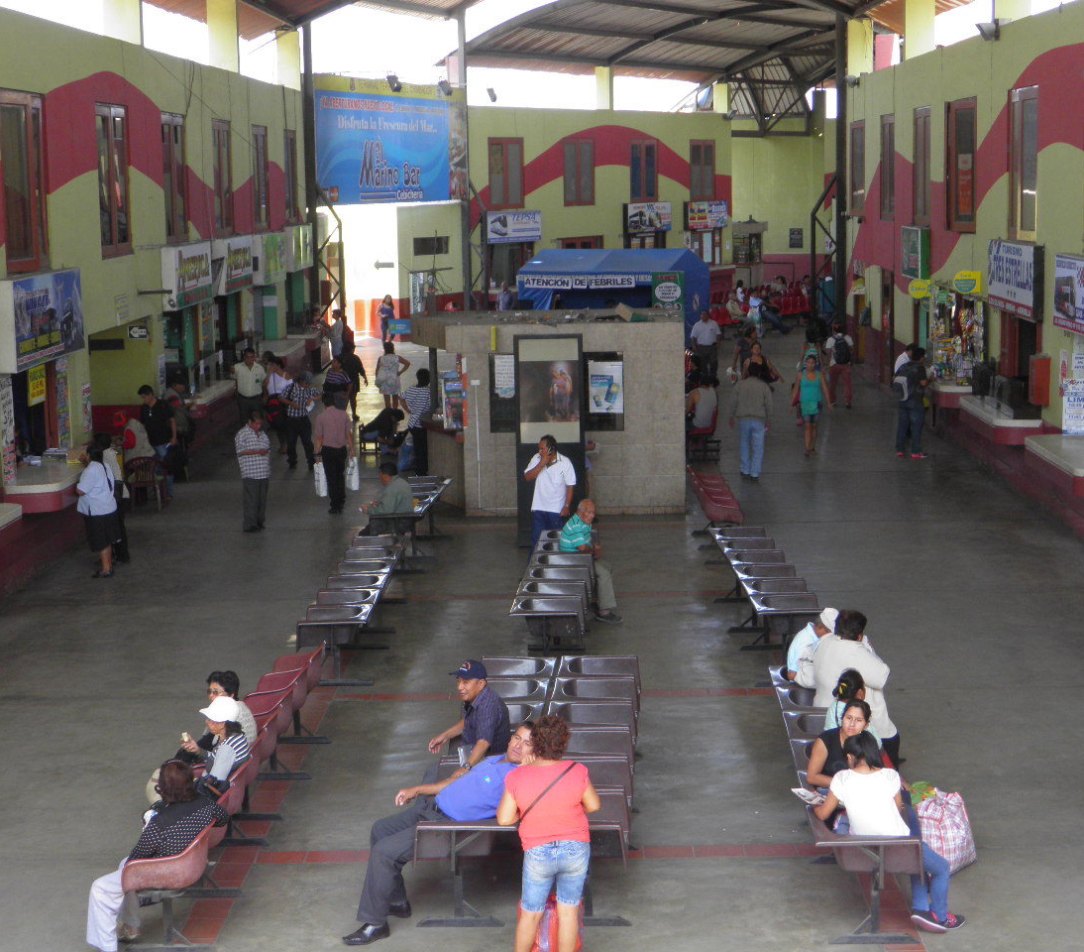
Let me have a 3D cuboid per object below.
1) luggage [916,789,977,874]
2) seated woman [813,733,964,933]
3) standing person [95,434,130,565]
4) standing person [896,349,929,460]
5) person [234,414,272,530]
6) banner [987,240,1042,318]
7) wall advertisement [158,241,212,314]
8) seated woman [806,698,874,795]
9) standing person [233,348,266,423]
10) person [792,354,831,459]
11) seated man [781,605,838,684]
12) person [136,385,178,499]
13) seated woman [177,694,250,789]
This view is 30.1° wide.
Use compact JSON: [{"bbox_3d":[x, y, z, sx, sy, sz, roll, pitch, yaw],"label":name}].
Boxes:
[{"bbox_3d":[2.610,2.244,12.998,0.390,0.510,0.350,4,10,31],"label":"luggage"},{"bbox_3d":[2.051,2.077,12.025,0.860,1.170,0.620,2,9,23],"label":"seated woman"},{"bbox_3d":[-5.092,0.255,23.779,0.360,1.510,0.450,1,9,11],"label":"standing person"},{"bbox_3d":[6.001,-1.198,32.773,0.500,1.730,0.500,-5,9,-23],"label":"standing person"},{"bbox_3d":[-3.765,-0.078,26.223,0.450,1.532,0.310,-8,11,-38],"label":"person"},{"bbox_3d":[6.662,-2.773,28.345,0.160,0.962,3.086,-1,9,1],"label":"banner"},{"bbox_3d":[-5.880,-3.361,33.565,0.211,0.974,3.113,-1,9,1],"label":"wall advertisement"},{"bbox_3d":[2.046,1.976,12.637,0.800,1.180,0.560,4,10,33],"label":"seated woman"},{"bbox_3d":[-4.765,-1.209,32.797,0.520,1.680,0.350,-2,9,-9],"label":"standing person"},{"bbox_3d":[4.209,-1.119,31.414,0.580,1.570,0.360,-1,9,-1],"label":"person"},{"bbox_3d":[2.278,1.663,15.687,0.800,1.240,0.520,-1,9,-1],"label":"seated man"},{"bbox_3d":[-5.655,-0.500,29.579,0.520,1.650,0.400,7,12,43],"label":"person"},{"bbox_3d":[-2.178,2.005,12.999,0.620,1.200,0.480,-1,9,1],"label":"seated woman"}]

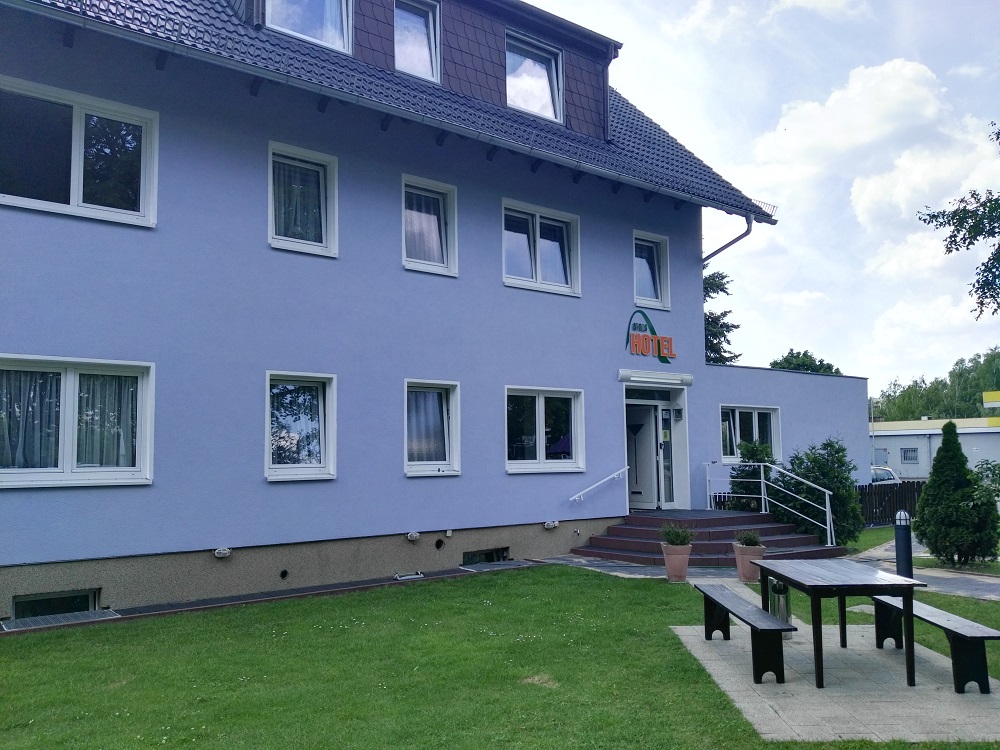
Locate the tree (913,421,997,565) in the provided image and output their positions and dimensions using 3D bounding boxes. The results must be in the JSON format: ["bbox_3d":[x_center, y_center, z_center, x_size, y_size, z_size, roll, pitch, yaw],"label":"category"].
[{"bbox_3d":[7.176,1.784,12.758,1.280,2.270,1.280,-1,-6,0],"label":"tree"}]

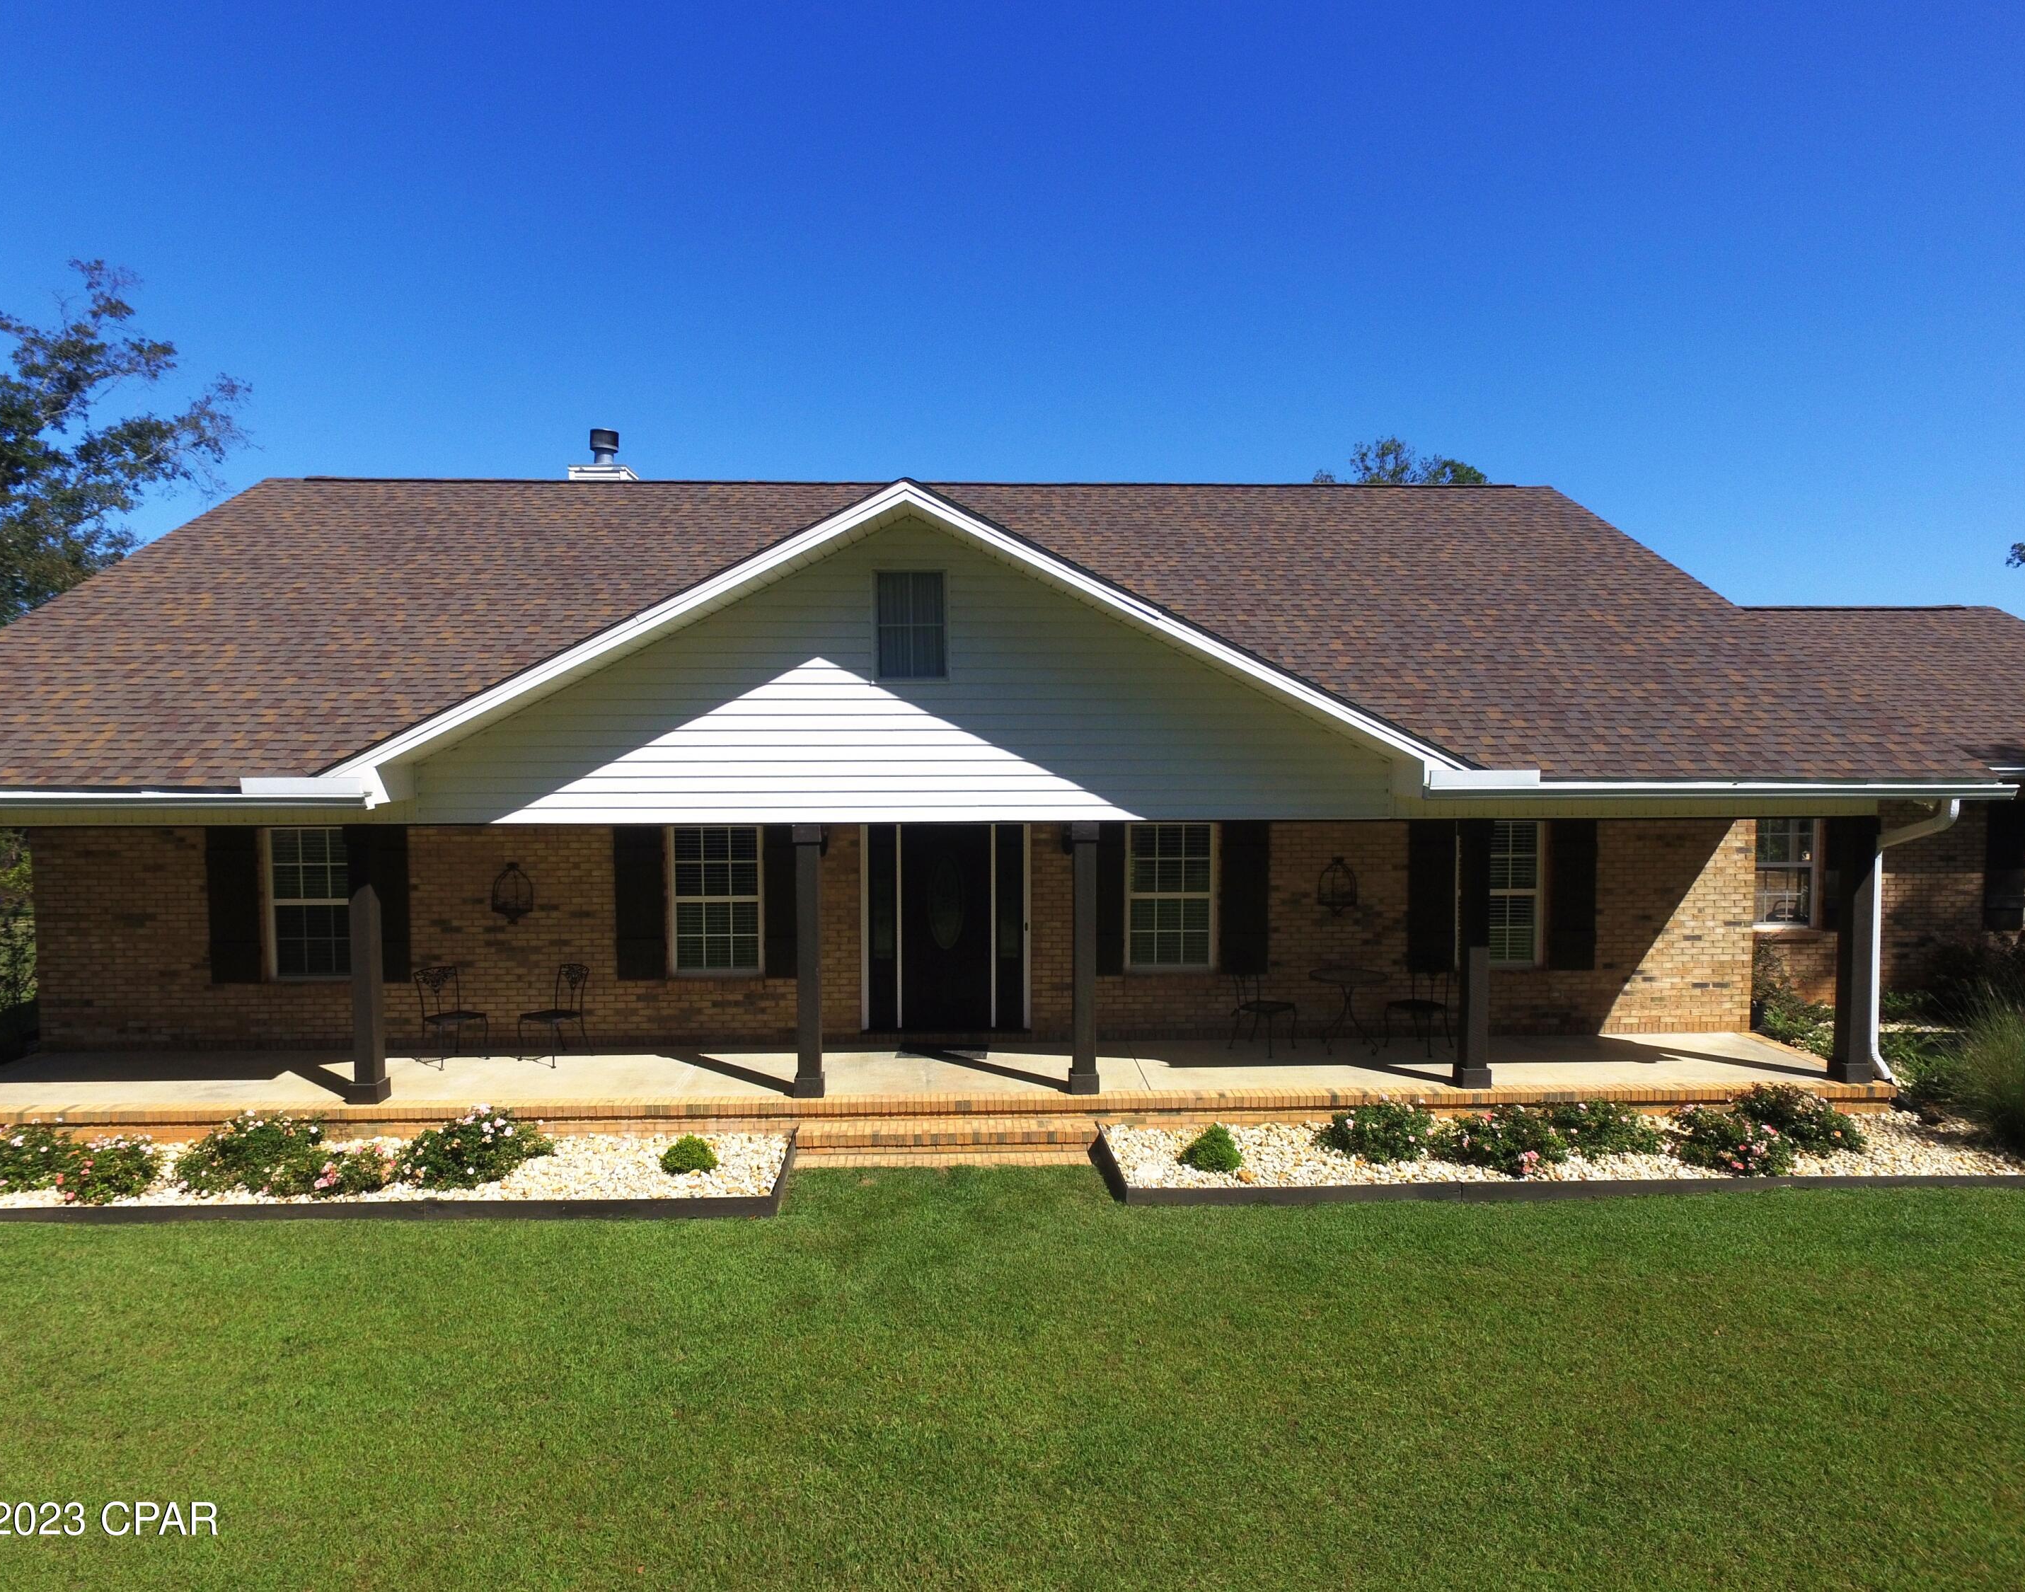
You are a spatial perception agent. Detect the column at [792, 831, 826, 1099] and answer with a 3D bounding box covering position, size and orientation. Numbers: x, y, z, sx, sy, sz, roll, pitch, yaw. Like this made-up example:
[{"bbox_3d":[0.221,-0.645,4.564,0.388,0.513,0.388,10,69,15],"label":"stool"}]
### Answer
[{"bbox_3d":[-1.709,1.384,10.335,0.250,2.265,0.250,0,3,-2],"label":"column"}]

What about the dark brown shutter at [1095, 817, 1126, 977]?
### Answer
[{"bbox_3d":[0.868,1.002,12.076,0.465,1.536,0.050,0,2,-2],"label":"dark brown shutter"}]

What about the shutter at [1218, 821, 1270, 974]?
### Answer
[{"bbox_3d":[2.330,1.001,12.214,0.457,1.572,0.050,0,3,-2],"label":"shutter"}]

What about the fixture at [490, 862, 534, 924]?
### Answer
[{"bbox_3d":[-4.805,0.945,11.792,0.365,0.600,0.210,0,3,-2],"label":"fixture"}]

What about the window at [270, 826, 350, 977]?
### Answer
[{"bbox_3d":[-6.803,1.027,11.920,0.890,1.490,0.080,0,3,-2],"label":"window"}]

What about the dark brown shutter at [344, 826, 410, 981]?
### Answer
[{"bbox_3d":[-6.091,1.034,11.874,0.470,1.572,0.050,0,3,-2],"label":"dark brown shutter"}]

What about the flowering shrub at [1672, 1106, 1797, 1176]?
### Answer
[{"bbox_3d":[5.594,2.623,9.495,0.935,0.413,0.740,0,2,-2],"label":"flowering shrub"}]

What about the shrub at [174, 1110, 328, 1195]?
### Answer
[{"bbox_3d":[-5.656,2.612,9.167,1.020,0.490,0.820,0,3,-2],"label":"shrub"}]

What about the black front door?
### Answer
[{"bbox_3d":[-0.642,1.282,12.073,0.910,2.040,0.060,0,3,-2],"label":"black front door"}]

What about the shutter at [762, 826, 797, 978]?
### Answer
[{"bbox_3d":[-2.171,1.010,11.887,0.455,1.540,0.050,0,3,-2],"label":"shutter"}]

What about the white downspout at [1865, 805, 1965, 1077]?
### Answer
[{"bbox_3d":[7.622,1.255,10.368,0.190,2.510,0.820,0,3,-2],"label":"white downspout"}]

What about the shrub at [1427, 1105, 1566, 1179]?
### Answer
[{"bbox_3d":[3.768,2.616,9.521,0.980,0.430,0.800,0,3,-2],"label":"shrub"}]

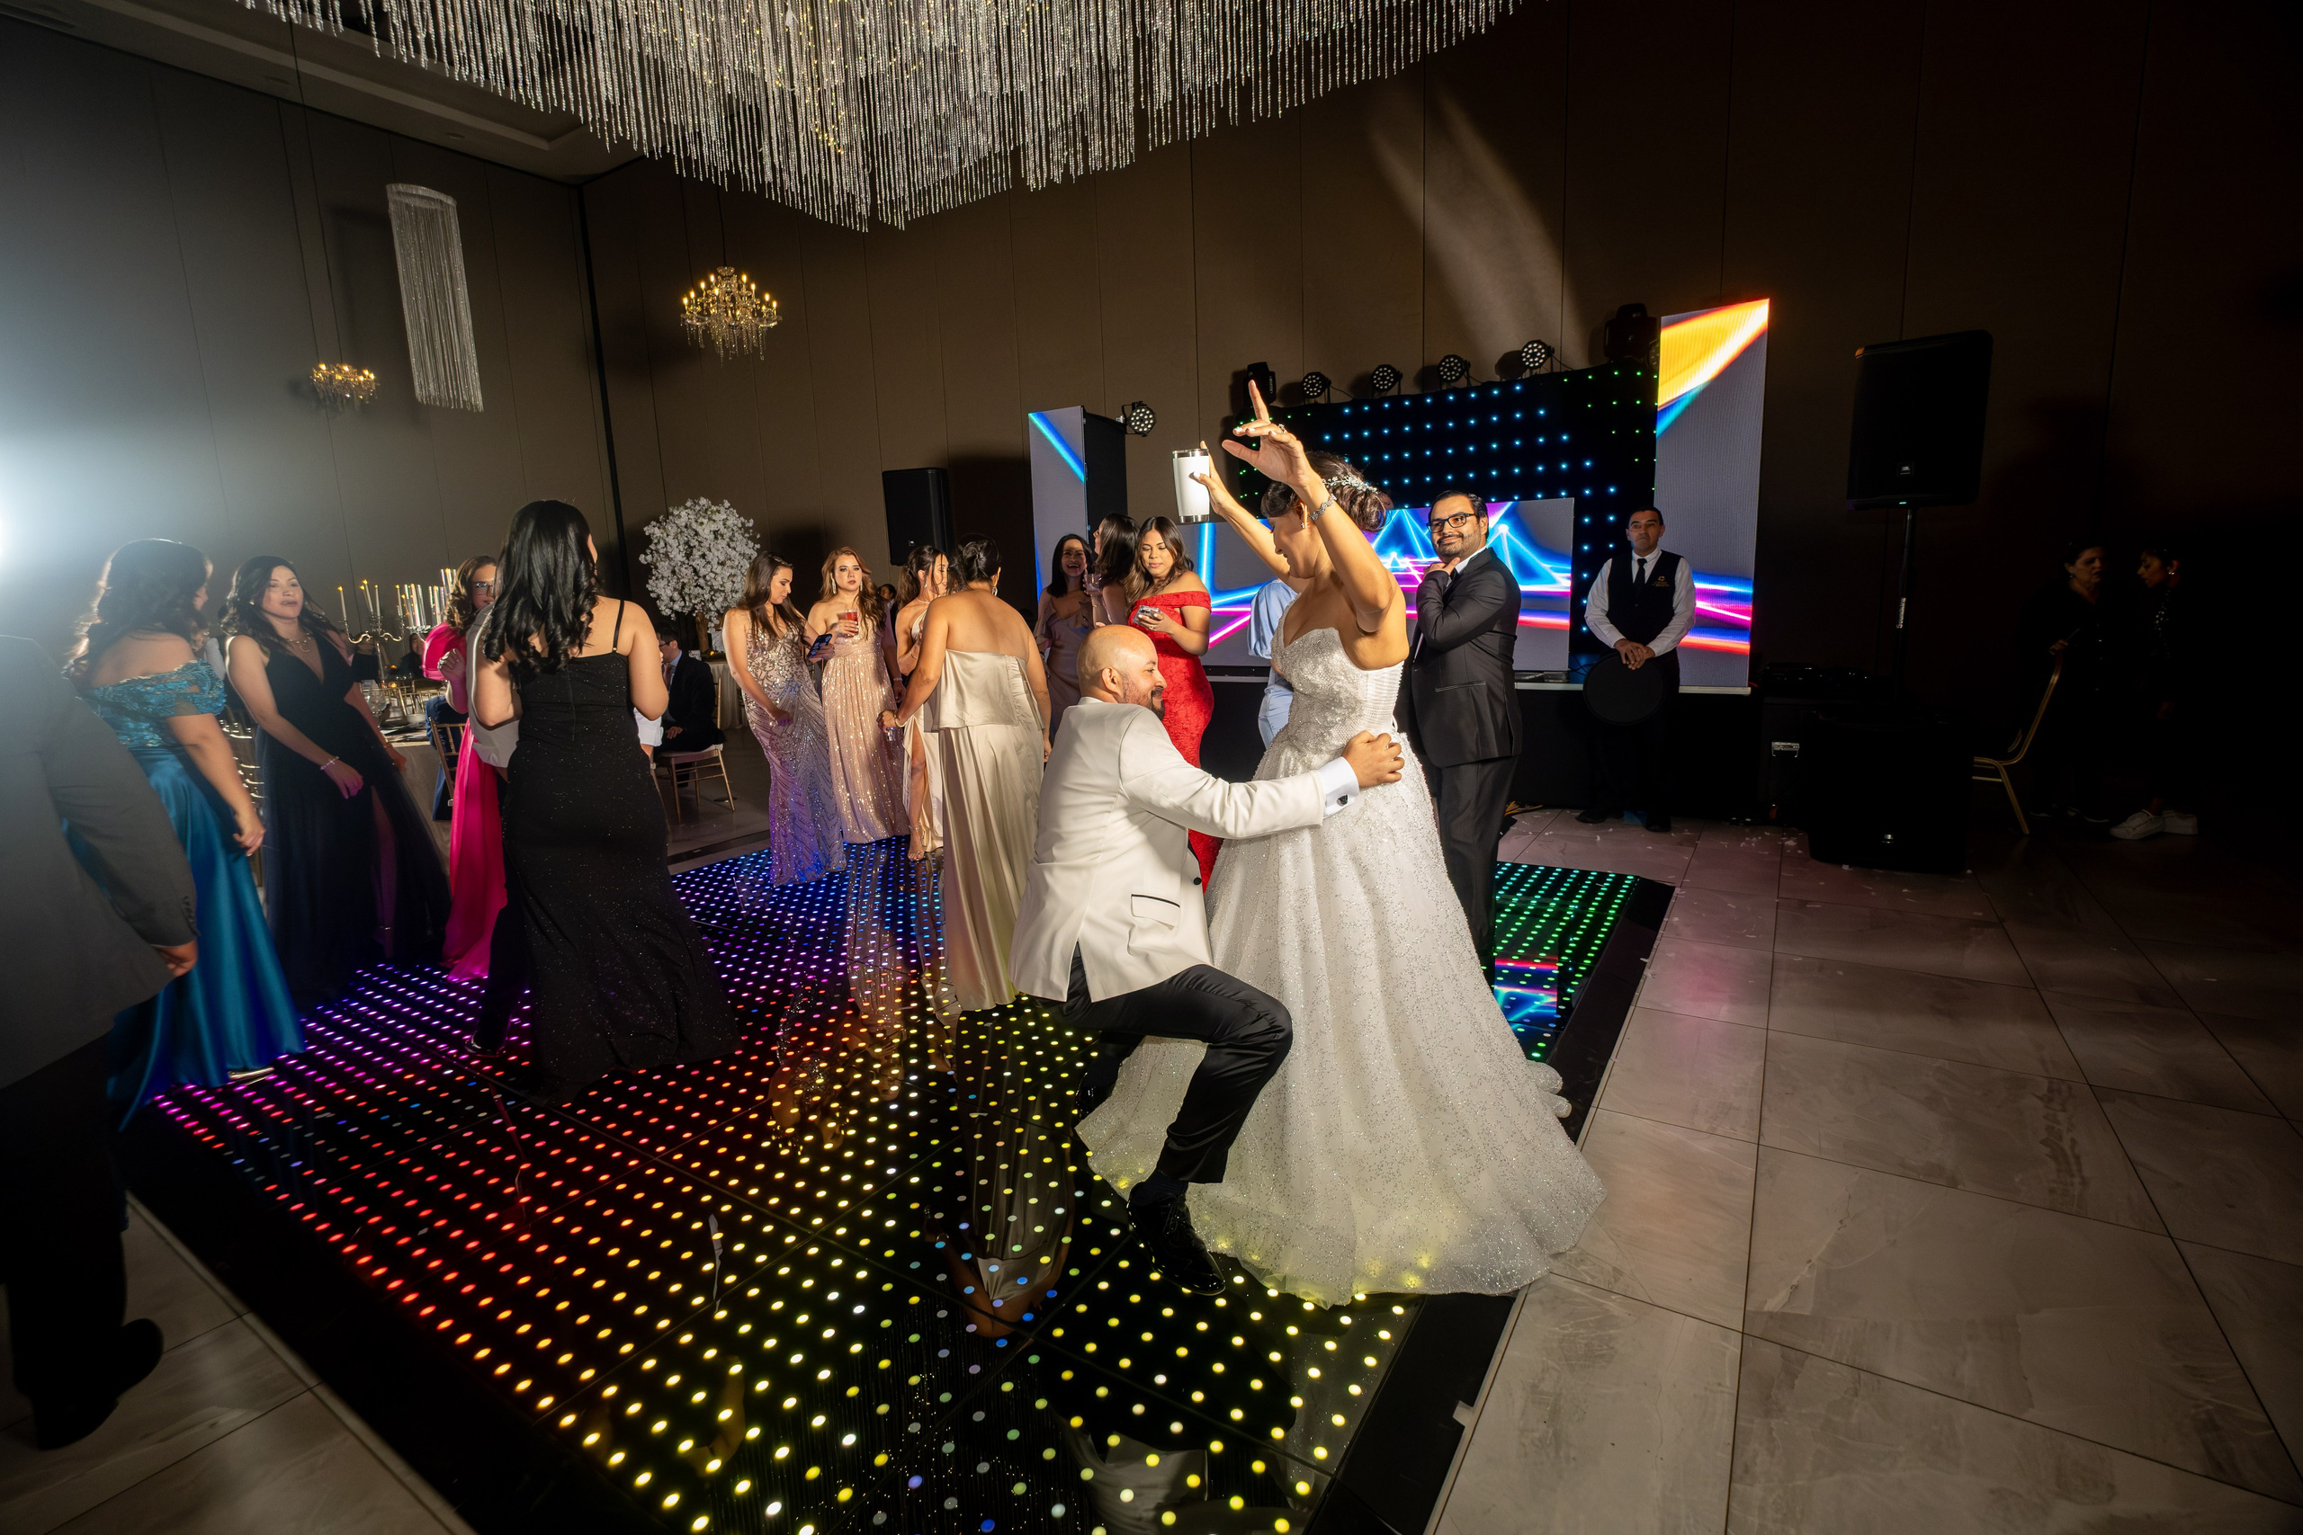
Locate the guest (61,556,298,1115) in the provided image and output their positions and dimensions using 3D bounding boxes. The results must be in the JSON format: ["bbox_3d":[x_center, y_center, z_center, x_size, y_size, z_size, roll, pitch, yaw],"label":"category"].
[{"bbox_3d":[-2.896,0.169,3.039,0.500,1.640,0.540,3,11,26],"label":"guest"}]

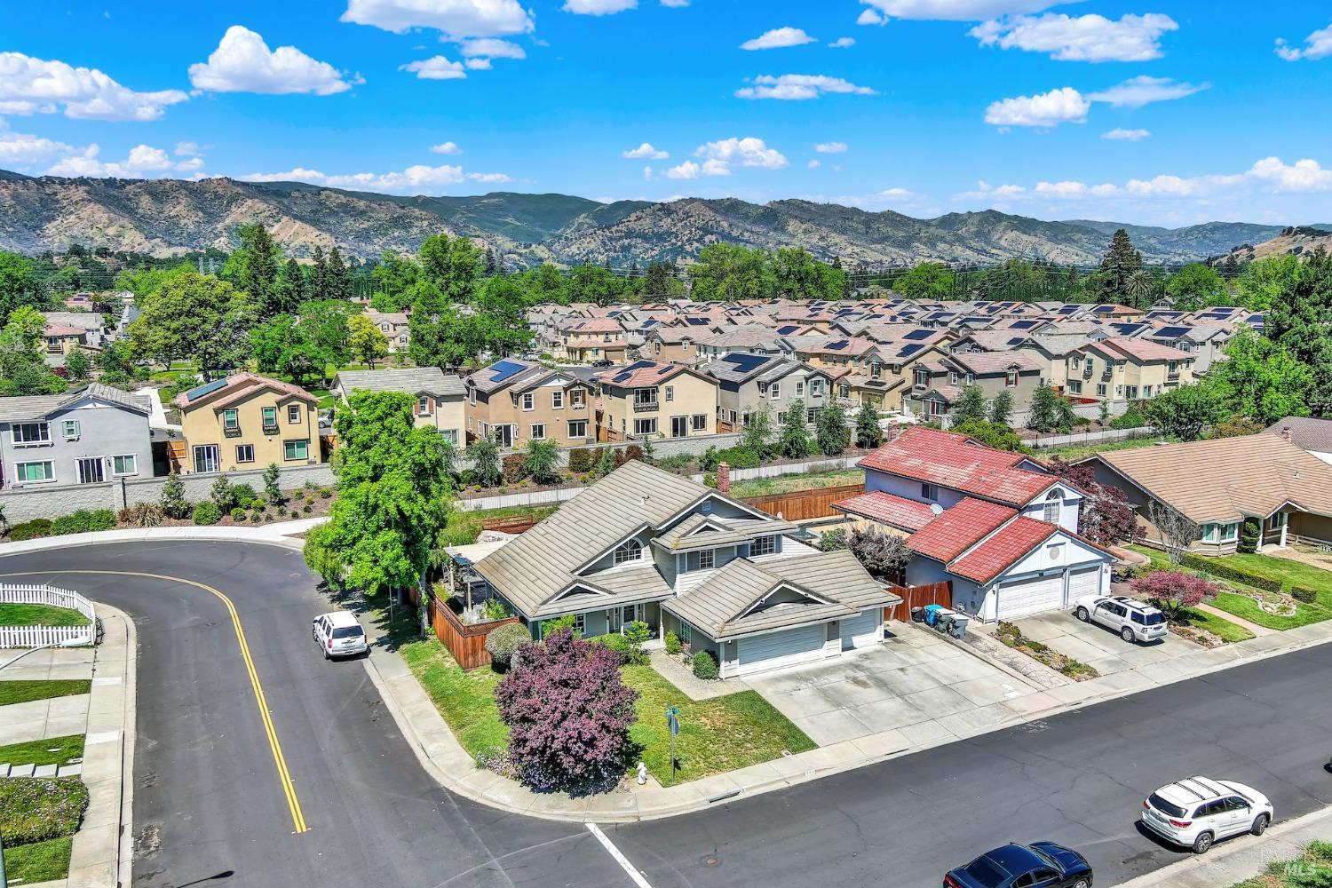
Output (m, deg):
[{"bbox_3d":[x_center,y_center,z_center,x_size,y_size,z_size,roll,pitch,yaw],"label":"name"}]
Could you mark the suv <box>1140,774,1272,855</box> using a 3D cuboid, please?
[{"bbox_3d":[19.473,13.107,38.482,4.890,1.730,1.925,-5,10,-25],"label":"suv"}]

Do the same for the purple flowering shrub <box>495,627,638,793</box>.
[{"bbox_3d":[-3.940,10.567,42.754,5.550,5.550,5.550,-1,9,0],"label":"purple flowering shrub"}]

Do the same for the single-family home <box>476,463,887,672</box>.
[{"bbox_3d":[0.494,6.241,59.933,18.419,7.901,18.469,-6,10,-25],"label":"single-family home"}]

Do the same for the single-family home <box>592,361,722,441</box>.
[{"bbox_3d":[-2.058,-5.769,131.542,12.700,8.250,14.300,-5,10,-25],"label":"single-family home"}]

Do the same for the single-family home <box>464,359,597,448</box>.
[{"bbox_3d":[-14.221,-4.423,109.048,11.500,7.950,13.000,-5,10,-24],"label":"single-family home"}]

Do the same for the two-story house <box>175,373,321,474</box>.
[{"bbox_3d":[-44.111,-2.710,113.484,13.200,8.900,13.800,-5,10,-25],"label":"two-story house"}]

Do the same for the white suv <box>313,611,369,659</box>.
[{"bbox_3d":[-17.782,10.209,58.460,2.010,1.920,5.130,-6,11,-27],"label":"white suv"}]

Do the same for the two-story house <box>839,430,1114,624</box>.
[{"bbox_3d":[19.965,4.332,71.347,15.500,7.750,20.600,-5,10,-26],"label":"two-story house"}]

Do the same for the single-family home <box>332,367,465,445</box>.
[{"bbox_3d":[-29.866,-3.858,120.224,12.400,8.700,14.100,-5,10,-25],"label":"single-family home"}]

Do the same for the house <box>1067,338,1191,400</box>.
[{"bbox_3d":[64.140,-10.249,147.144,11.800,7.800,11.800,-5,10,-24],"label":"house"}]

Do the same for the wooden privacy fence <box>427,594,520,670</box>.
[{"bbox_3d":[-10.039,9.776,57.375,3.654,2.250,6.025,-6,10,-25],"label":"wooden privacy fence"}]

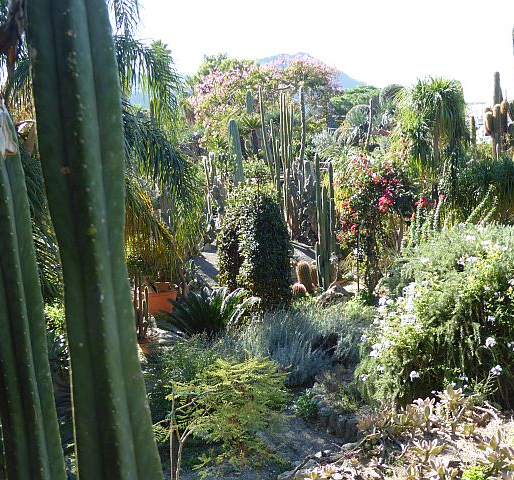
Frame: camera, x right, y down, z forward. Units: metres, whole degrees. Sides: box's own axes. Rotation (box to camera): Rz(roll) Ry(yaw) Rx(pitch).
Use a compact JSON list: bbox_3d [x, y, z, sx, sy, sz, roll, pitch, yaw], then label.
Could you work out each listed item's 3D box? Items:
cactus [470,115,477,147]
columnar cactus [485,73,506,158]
[{"bbox_3d":[5.855,-2.961,19.500,0.216,0.865,0.210,0,8,0],"label":"cactus"},{"bbox_3d":[6.284,-3.228,19.000,0.527,2.371,0.500,0,8,0],"label":"columnar cactus"}]

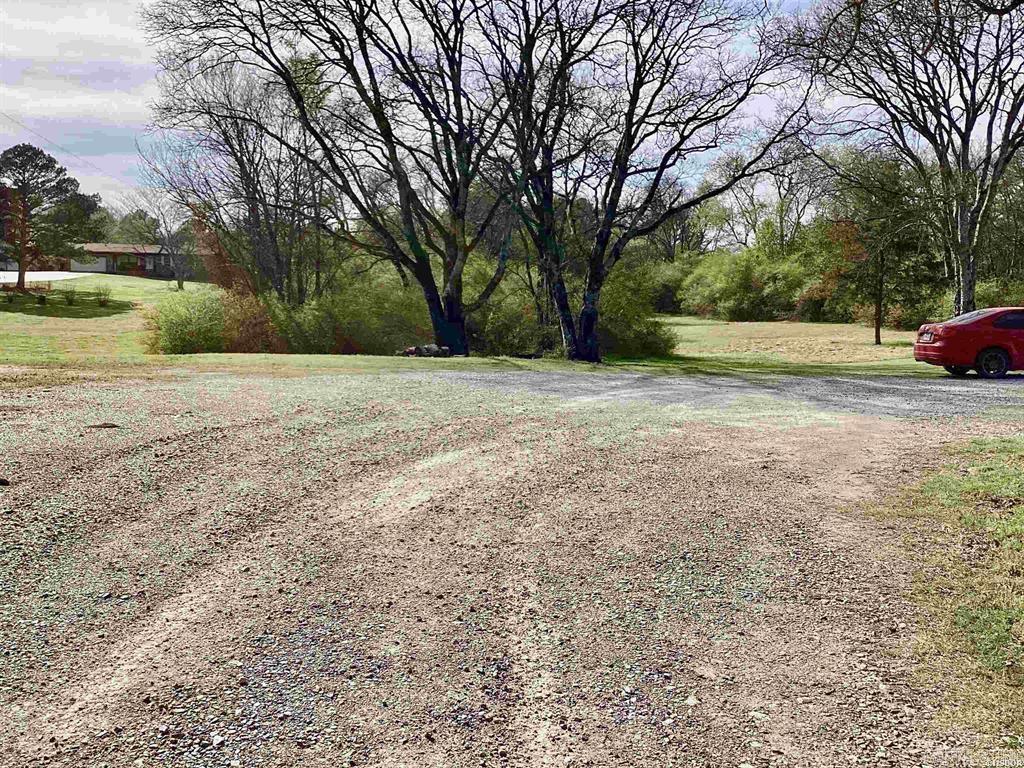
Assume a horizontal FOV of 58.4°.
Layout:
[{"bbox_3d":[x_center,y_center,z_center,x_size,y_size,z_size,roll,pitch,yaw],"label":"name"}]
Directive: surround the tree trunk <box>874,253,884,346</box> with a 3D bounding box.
[{"bbox_3d":[13.025,-2.995,32.500,0.270,3.350,0.270,0,5,0],"label":"tree trunk"}]

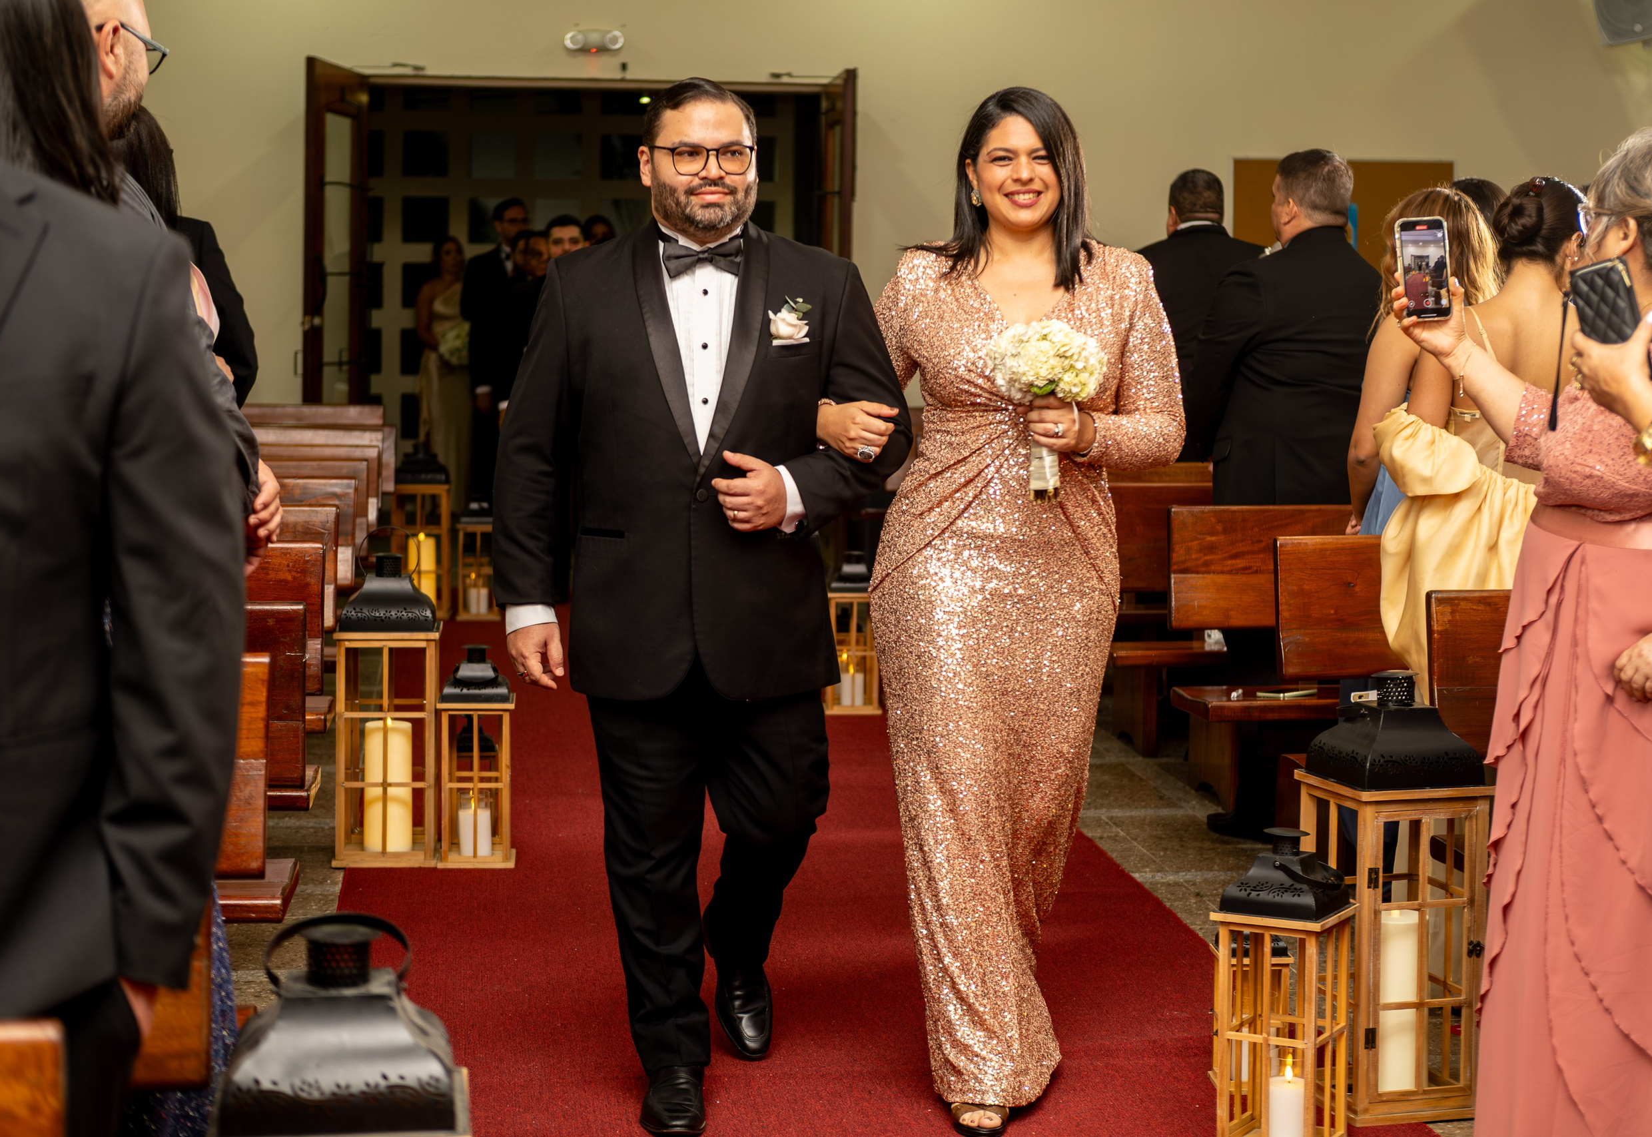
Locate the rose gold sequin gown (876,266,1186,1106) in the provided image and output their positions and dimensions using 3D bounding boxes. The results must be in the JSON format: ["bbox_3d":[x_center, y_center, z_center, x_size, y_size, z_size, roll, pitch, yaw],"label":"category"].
[{"bbox_3d":[0.337,0.171,4.280,0.540,1.460,0.440,0,5,-3],"label":"rose gold sequin gown"}]

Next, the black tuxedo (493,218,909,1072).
[{"bbox_3d":[-0.221,0.125,4.310,0.700,1.440,0.500,0,6,-7],"label":"black tuxedo"}]

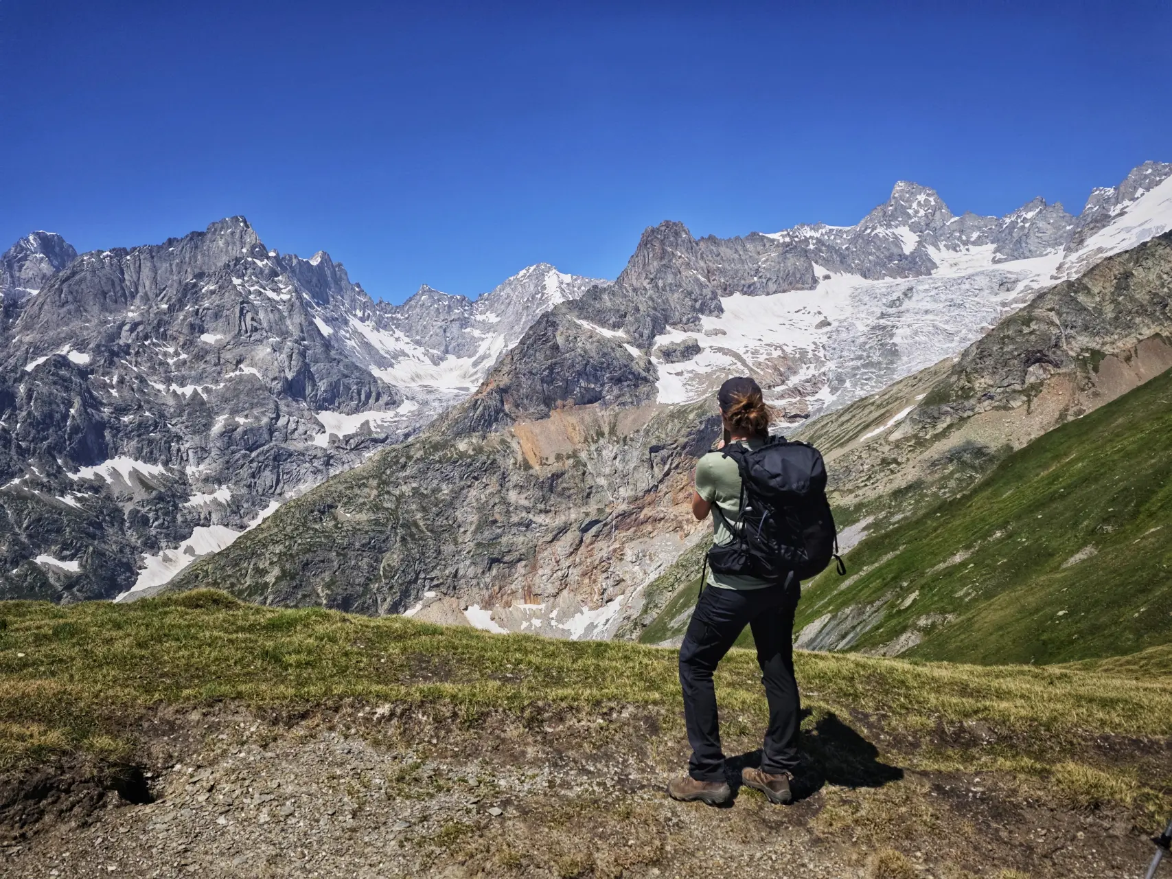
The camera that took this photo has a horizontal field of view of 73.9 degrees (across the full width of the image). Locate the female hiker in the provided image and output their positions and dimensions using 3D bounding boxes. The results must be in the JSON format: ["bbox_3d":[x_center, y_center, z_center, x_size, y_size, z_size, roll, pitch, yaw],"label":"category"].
[{"bbox_3d":[0.602,0.587,3.110,0.490,1.680,0.460,-1,2,-33],"label":"female hiker"}]

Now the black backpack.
[{"bbox_3d":[0.722,0.267,2.950,0.360,0.560,0.370,-1,-1,-28],"label":"black backpack"}]

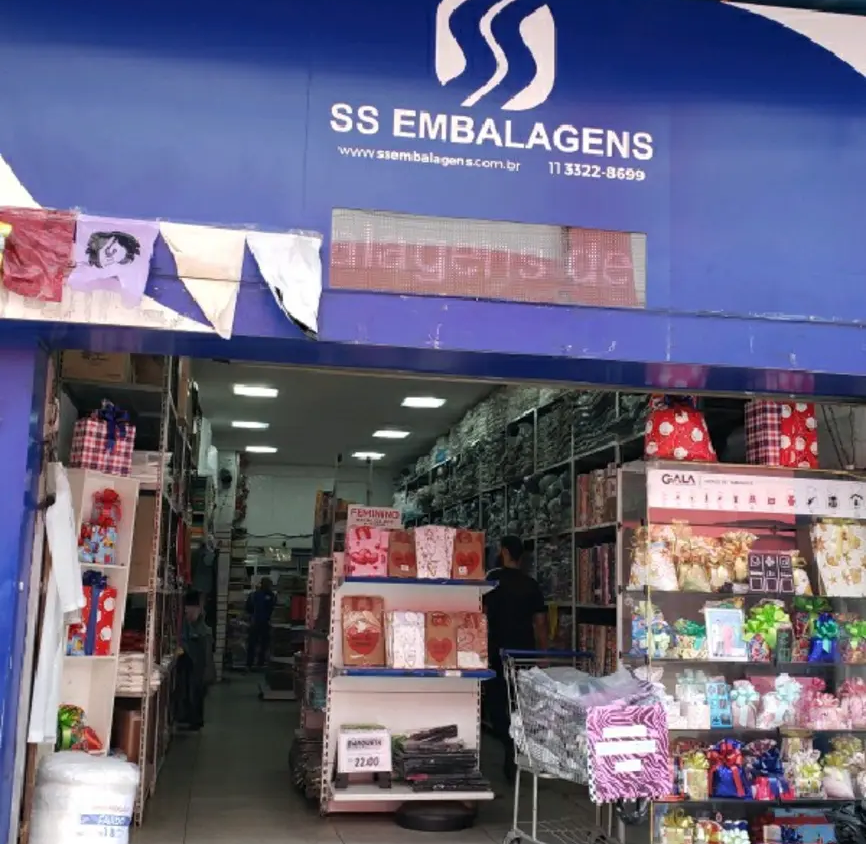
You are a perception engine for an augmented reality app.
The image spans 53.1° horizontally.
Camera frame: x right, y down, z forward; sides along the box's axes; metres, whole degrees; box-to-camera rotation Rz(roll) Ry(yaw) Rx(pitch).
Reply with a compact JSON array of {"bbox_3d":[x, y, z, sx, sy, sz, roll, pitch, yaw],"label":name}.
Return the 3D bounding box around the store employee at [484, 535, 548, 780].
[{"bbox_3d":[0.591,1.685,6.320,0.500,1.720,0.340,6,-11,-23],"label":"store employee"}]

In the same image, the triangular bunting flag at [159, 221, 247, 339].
[{"bbox_3d":[-0.931,-0.575,3.500,0.340,0.450,0.030,3,-11,-7],"label":"triangular bunting flag"}]

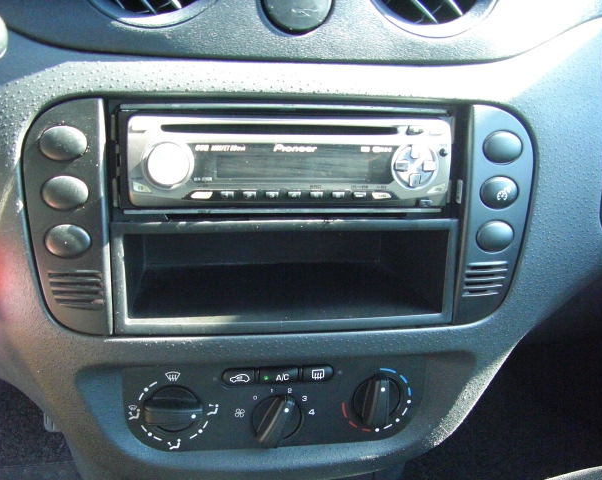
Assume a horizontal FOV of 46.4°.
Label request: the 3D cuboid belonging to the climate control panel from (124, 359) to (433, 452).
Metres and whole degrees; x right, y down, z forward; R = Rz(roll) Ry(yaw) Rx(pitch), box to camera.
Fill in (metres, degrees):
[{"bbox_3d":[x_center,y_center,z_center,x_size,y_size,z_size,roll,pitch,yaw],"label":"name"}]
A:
[{"bbox_3d":[-0.012,0.095,0.392,0.170,0.055,0.024,-1,18,-9],"label":"climate control panel"}]

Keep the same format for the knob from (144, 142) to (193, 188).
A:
[{"bbox_3d":[-0.066,-0.037,0.350,0.025,0.024,0.012,-1,12,-9],"label":"knob"}]

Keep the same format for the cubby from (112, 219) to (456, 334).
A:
[{"bbox_3d":[-0.015,0.007,0.435,0.185,0.059,0.119,-1,12,-9],"label":"cubby"}]

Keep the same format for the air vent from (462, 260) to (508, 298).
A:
[{"bbox_3d":[0.104,0.022,0.396,0.028,0.019,0.007,-1,12,-9],"label":"air vent"}]

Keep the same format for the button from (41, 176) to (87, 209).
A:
[{"bbox_3d":[-0.117,-0.023,0.349,0.022,0.018,0.008,-1,12,-9],"label":"button"}]

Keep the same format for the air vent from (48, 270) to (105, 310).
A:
[{"bbox_3d":[-0.116,0.025,0.362,0.028,0.019,0.007,-1,12,-9],"label":"air vent"}]

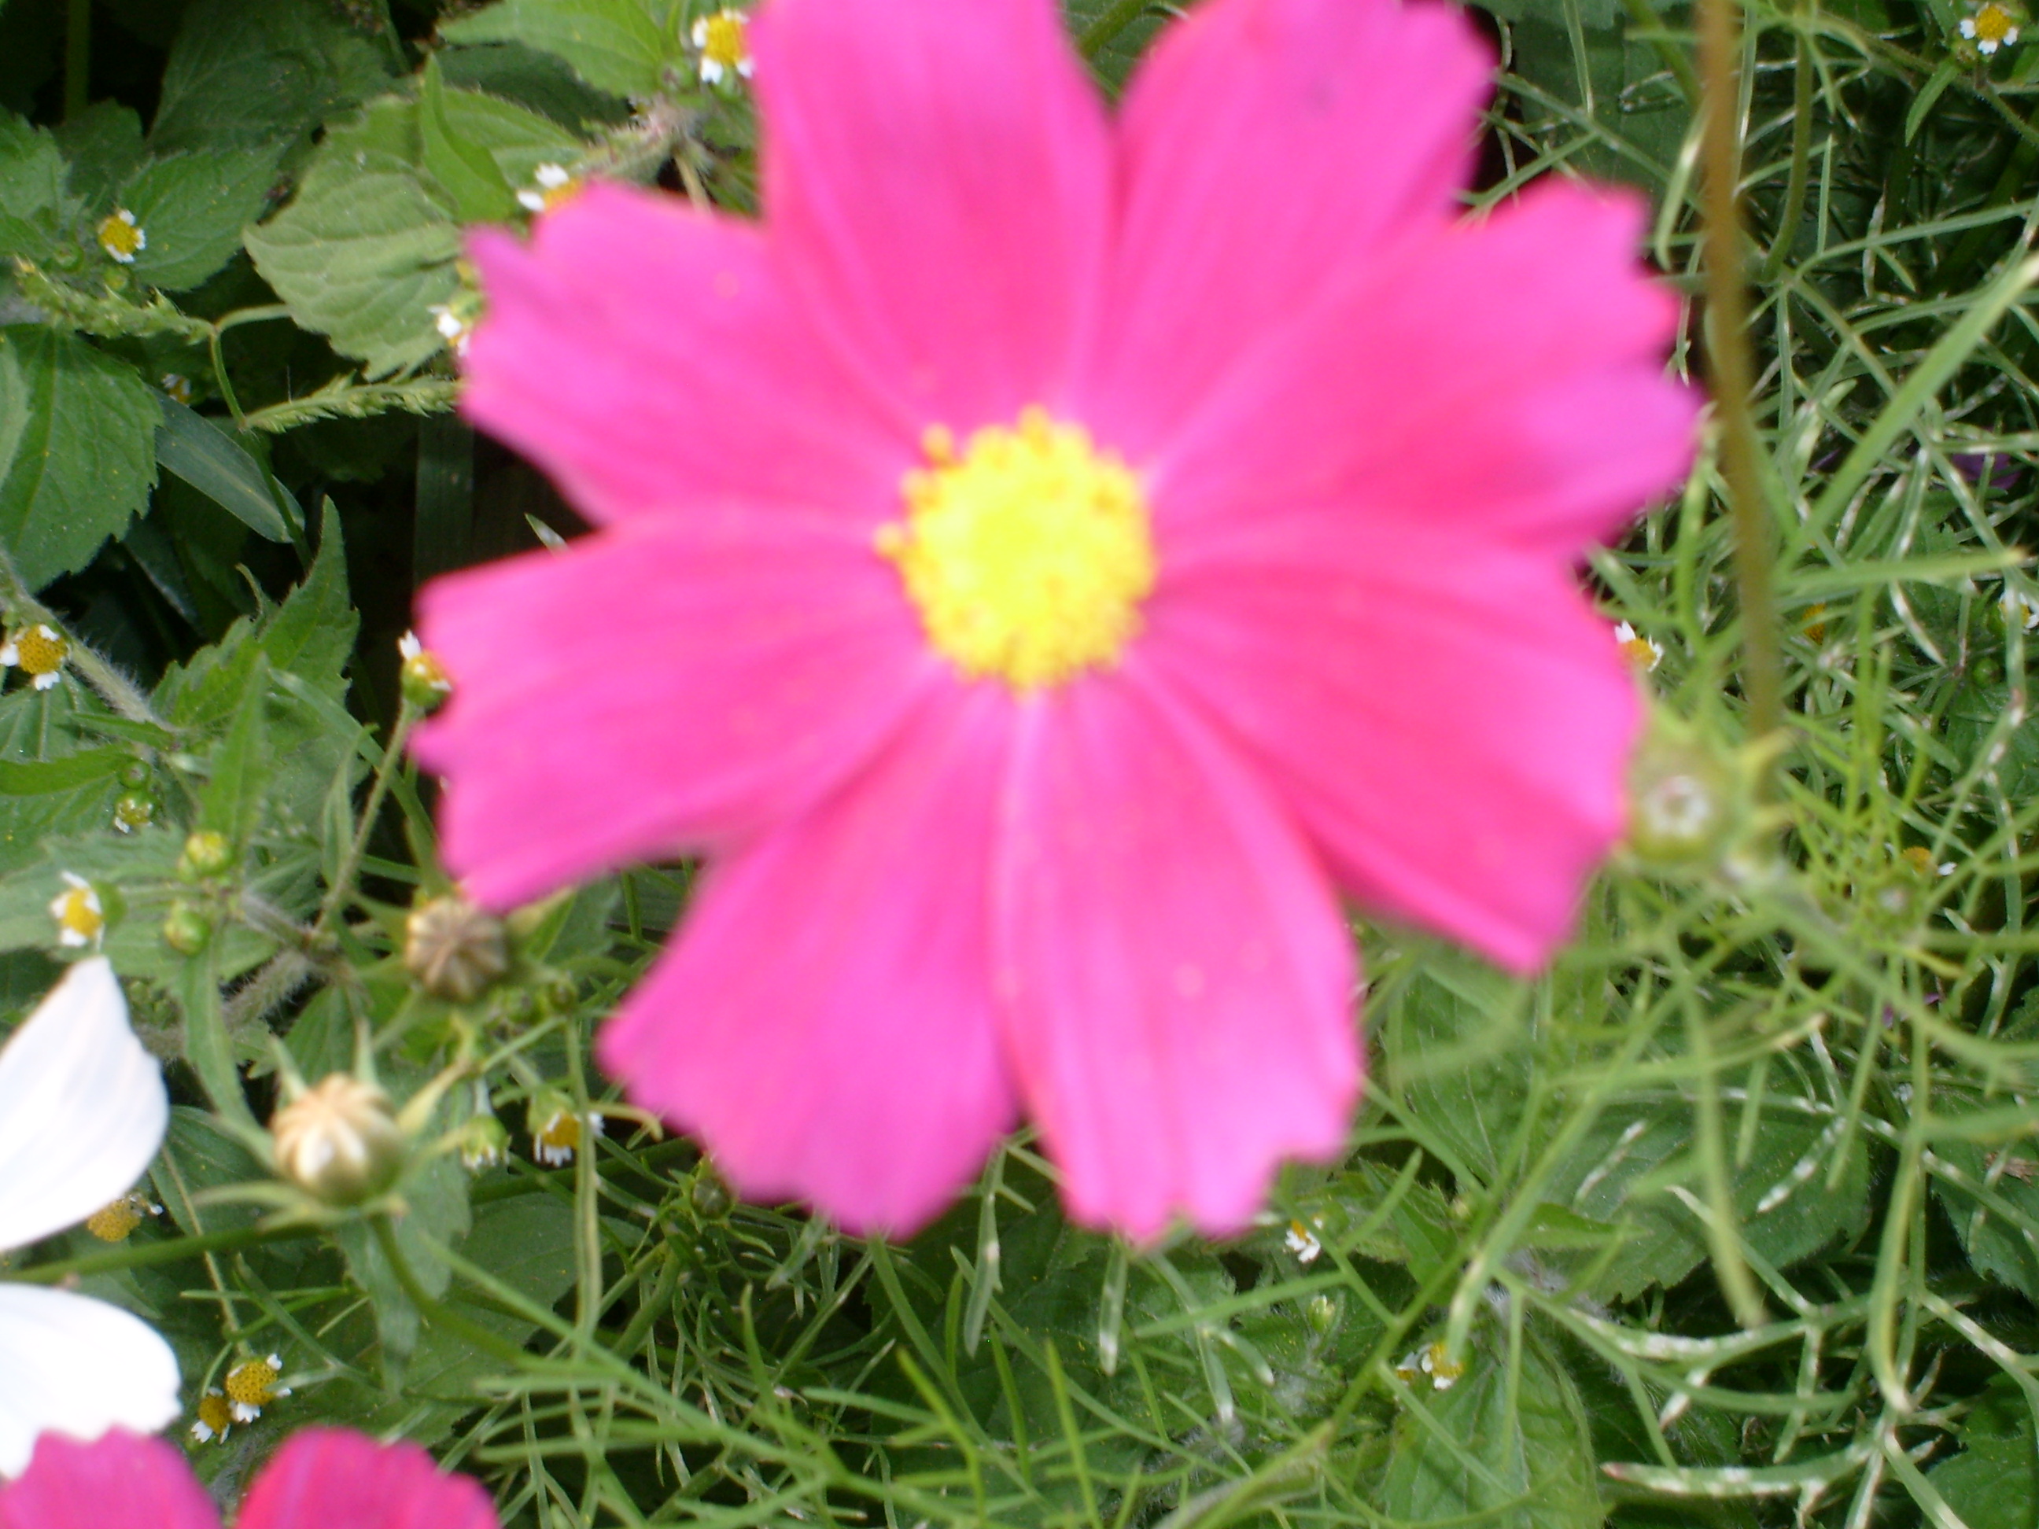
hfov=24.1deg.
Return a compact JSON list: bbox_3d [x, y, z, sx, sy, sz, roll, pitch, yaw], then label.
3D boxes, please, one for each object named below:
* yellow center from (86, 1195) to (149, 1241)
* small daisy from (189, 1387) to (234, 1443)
[{"bbox_3d":[-0.086,0.043,0.455,0.005,0.004,0.005,0,78,0],"label":"yellow center"},{"bbox_3d":[-0.069,0.056,0.410,0.004,0.005,0.003,0,24,13],"label":"small daisy"}]

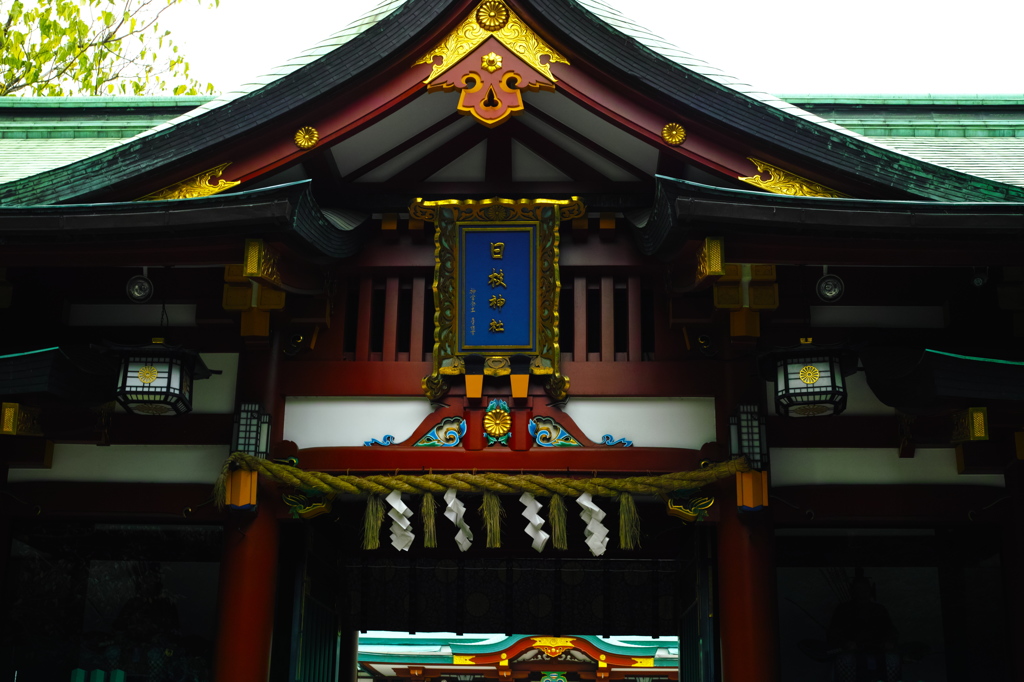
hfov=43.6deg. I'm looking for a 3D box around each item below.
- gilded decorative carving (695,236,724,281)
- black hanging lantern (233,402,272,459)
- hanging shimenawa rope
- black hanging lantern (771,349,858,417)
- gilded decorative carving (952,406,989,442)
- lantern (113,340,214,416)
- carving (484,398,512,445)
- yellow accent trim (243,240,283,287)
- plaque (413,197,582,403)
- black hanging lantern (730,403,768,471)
[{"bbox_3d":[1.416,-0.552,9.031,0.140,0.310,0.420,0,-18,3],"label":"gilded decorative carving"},{"bbox_3d":[-2.148,0.798,10.528,0.310,0.550,0.260,0,-18,3],"label":"black hanging lantern"},{"bbox_3d":[-0.250,1.278,10.285,4.260,0.750,0.270,0,-18,3],"label":"hanging shimenawa rope"},{"bbox_3d":[1.953,0.234,8.368,0.650,0.470,0.650,-5,-18,17],"label":"black hanging lantern"},{"bbox_3d":[3.276,0.608,9.131,0.130,0.270,0.350,0,-18,3],"label":"gilded decorative carving"},{"bbox_3d":[-2.377,0.236,8.575,0.650,0.470,0.650,2,-18,-4],"label":"lantern"},{"bbox_3d":[-0.113,0.675,10.721,0.235,0.400,0.120,0,-18,3],"label":"carving"},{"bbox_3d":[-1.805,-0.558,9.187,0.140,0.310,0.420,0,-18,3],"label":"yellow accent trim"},{"bbox_3d":[-0.116,-0.333,10.589,1.430,1.700,0.250,0,1,3],"label":"plaque"},{"bbox_3d":[1.912,0.791,10.335,0.310,0.550,0.260,0,-18,3],"label":"black hanging lantern"}]

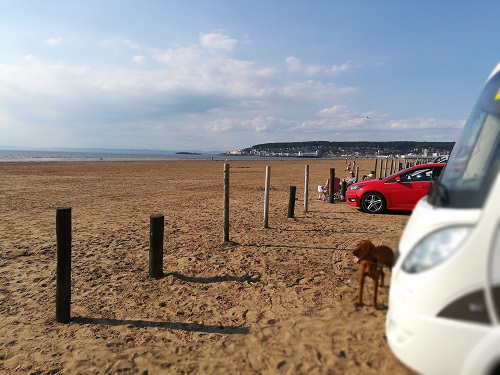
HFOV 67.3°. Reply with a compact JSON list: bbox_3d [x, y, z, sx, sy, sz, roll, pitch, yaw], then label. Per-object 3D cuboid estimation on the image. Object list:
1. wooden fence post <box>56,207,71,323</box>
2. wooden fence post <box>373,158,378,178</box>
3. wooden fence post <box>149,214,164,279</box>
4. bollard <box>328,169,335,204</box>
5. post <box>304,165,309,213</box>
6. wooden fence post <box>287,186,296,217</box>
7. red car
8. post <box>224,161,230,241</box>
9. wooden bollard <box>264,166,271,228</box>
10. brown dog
[{"bbox_3d":[-1.727,0.720,3.487,0.131,1.064,0.131,1,5,0],"label":"wooden fence post"},{"bbox_3d":[6.239,-0.620,18.637,0.110,1.450,0.110,1,5,0],"label":"wooden fence post"},{"bbox_3d":[-1.194,0.762,4.832,0.172,0.791,0.172,1,5,0],"label":"wooden fence post"},{"bbox_3d":[2.861,-0.057,13.039,0.166,1.202,0.166,1,5,0],"label":"bollard"},{"bbox_3d":[1.622,0.043,10.684,0.105,1.336,0.105,1,5,0],"label":"post"},{"bbox_3d":[1.103,0.384,9.744,0.154,0.804,0.154,1,5,0],"label":"wooden fence post"},{"bbox_3d":[5.119,0.026,11.001,4.360,1.470,1.850,3,5,24],"label":"red car"},{"bbox_3d":[-0.417,0.281,6.854,0.089,1.410,0.089,1,5,0],"label":"post"},{"bbox_3d":[0.388,0.214,8.238,0.098,1.349,0.098,1,5,0],"label":"wooden bollard"},{"bbox_3d":[1.469,0.895,4.240,0.320,0.710,0.870,5,6,38],"label":"brown dog"}]

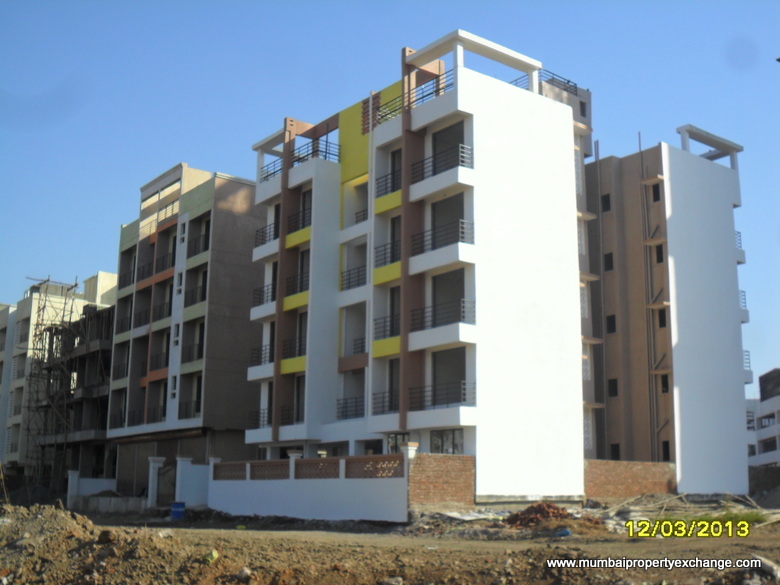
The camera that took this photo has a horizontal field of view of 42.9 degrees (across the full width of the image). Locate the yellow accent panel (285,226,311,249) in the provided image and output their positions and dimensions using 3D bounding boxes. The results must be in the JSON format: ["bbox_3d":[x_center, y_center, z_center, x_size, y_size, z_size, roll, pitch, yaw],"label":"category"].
[{"bbox_3d":[-4.025,-2.423,44.398,0.145,0.611,2.095,9,-15,-36],"label":"yellow accent panel"}]

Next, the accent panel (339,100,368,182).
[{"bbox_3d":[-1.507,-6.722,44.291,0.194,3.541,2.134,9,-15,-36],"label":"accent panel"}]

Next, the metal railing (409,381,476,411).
[{"bbox_3d":[1.922,3.874,36.459,0.738,0.865,2.980,9,-15,-35],"label":"metal railing"}]

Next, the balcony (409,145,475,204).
[{"bbox_3d":[1.990,-4.487,38.219,0.787,1.514,2.970,9,-15,-35],"label":"balcony"}]

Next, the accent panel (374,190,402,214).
[{"bbox_3d":[0.019,-3.668,40.241,0.157,0.688,1.898,9,-15,-35],"label":"accent panel"}]

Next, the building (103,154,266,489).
[{"bbox_3d":[-8.878,2.910,62.064,12.292,19.372,13.619,9,-15,-35],"label":"building"}]

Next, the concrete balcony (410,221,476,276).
[{"bbox_3d":[1.973,-1.614,37.596,0.787,1.554,3.009,9,-15,-35],"label":"concrete balcony"}]

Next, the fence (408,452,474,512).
[{"bbox_3d":[1.711,6.334,33.160,2.929,1.804,0.194,9,-15,-36],"label":"fence"}]

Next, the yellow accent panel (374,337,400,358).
[{"bbox_3d":[-0.062,2.114,38.003,0.145,0.669,1.824,9,-15,-36],"label":"yellow accent panel"}]

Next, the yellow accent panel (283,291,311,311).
[{"bbox_3d":[-4.062,0.394,43.819,0.145,0.601,2.124,9,-15,-36],"label":"yellow accent panel"}]

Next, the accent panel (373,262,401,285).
[{"bbox_3d":[-0.021,-0.798,39.652,0.157,0.708,1.937,9,-15,-35],"label":"accent panel"}]

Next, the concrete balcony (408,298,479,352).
[{"bbox_3d":[1.944,1.297,36.982,0.787,1.544,3.009,9,-15,-35],"label":"concrete balcony"}]

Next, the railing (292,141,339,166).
[{"bbox_3d":[-3.394,-6.140,45.386,1.339,0.873,2.231,9,-15,-36],"label":"railing"}]

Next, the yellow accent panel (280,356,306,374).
[{"bbox_3d":[-4.122,3.179,43.278,0.145,0.611,2.115,9,-15,-36],"label":"yellow accent panel"}]

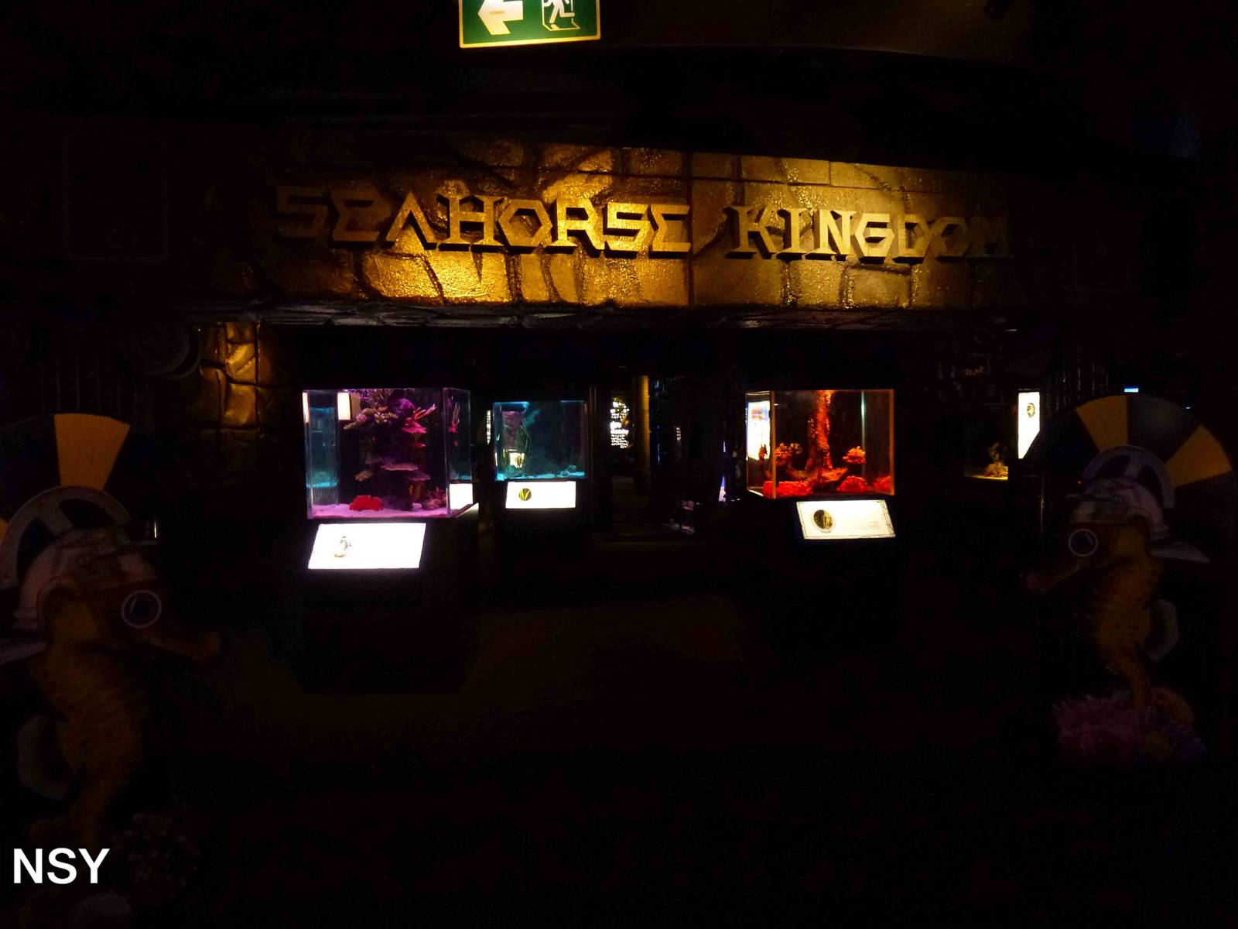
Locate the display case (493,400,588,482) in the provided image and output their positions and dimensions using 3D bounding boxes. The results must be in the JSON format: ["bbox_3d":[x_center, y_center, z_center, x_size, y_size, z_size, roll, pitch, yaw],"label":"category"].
[{"bbox_3d":[-0.663,-0.210,7.618,0.778,0.670,0.649,-1,4,1],"label":"display case"}]

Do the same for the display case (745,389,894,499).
[{"bbox_3d":[1.341,-0.148,5.817,0.795,0.684,0.670,-1,4,-6],"label":"display case"}]

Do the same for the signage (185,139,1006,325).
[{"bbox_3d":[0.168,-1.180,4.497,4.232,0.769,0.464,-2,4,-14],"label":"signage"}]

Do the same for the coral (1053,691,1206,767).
[{"bbox_3d":[2.190,1.099,3.695,0.567,0.278,0.227,-2,4,-10],"label":"coral"}]

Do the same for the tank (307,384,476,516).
[{"bbox_3d":[-1.304,-0.074,4.973,0.772,0.700,0.670,-1,4,2],"label":"tank"}]

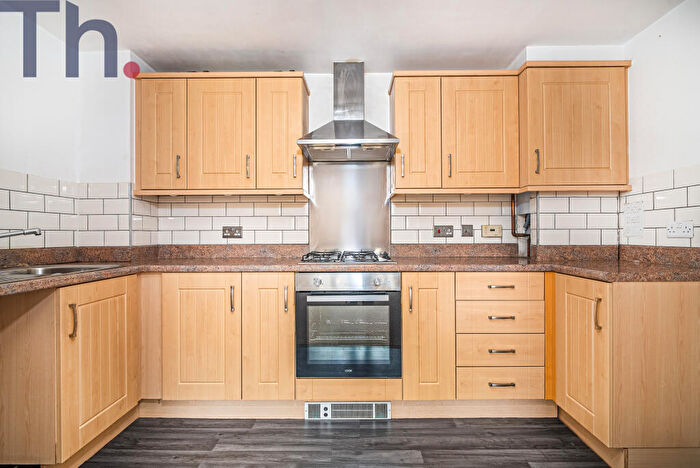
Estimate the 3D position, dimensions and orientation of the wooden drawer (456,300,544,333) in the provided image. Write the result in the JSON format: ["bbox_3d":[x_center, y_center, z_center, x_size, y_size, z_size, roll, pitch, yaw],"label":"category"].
[{"bbox_3d":[0.847,0.466,1.970,0.497,0.187,0.470,0,0,0],"label":"wooden drawer"}]

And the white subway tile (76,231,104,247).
[{"bbox_3d":[-1.685,0.031,2.030,0.172,0.100,0.010,0,0,0],"label":"white subway tile"}]

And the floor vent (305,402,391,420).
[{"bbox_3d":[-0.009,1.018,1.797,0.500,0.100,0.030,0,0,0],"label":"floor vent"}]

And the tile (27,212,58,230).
[{"bbox_3d":[-1.750,-0.073,1.776,0.009,0.100,0.198,0,0,0],"label":"tile"}]

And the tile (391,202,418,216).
[{"bbox_3d":[0.397,-0.184,2.288,0.200,0.100,0.009,0,0,1],"label":"tile"}]

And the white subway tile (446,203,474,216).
[{"bbox_3d":[0.815,-0.186,2.304,0.200,0.100,0.010,0,0,0],"label":"white subway tile"}]

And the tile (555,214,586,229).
[{"bbox_3d":[1.411,-0.078,1.985,0.200,0.100,0.010,0,0,0],"label":"tile"}]

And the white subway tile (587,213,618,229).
[{"bbox_3d":[1.608,-0.081,1.988,0.200,0.100,0.009,0,0,1],"label":"white subway tile"}]

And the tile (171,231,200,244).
[{"bbox_3d":[-1.212,0.027,2.305,0.200,0.100,0.010,0,0,0],"label":"tile"}]

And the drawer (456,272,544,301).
[{"bbox_3d":[0.850,0.296,1.970,0.496,0.157,0.470,0,0,1],"label":"drawer"}]

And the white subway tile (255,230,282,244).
[{"bbox_3d":[-0.595,0.027,2.285,0.200,0.100,0.010,0,0,0],"label":"white subway tile"}]

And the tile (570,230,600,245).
[{"bbox_3d":[1.504,0.022,1.985,0.200,0.100,0.010,0,0,0],"label":"tile"}]

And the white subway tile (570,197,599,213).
[{"bbox_3d":[1.497,-0.182,1.988,0.200,0.100,0.009,0,0,1],"label":"white subway tile"}]

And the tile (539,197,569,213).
[{"bbox_3d":[1.315,-0.183,2.005,0.195,0.100,0.010,0,0,0],"label":"tile"}]

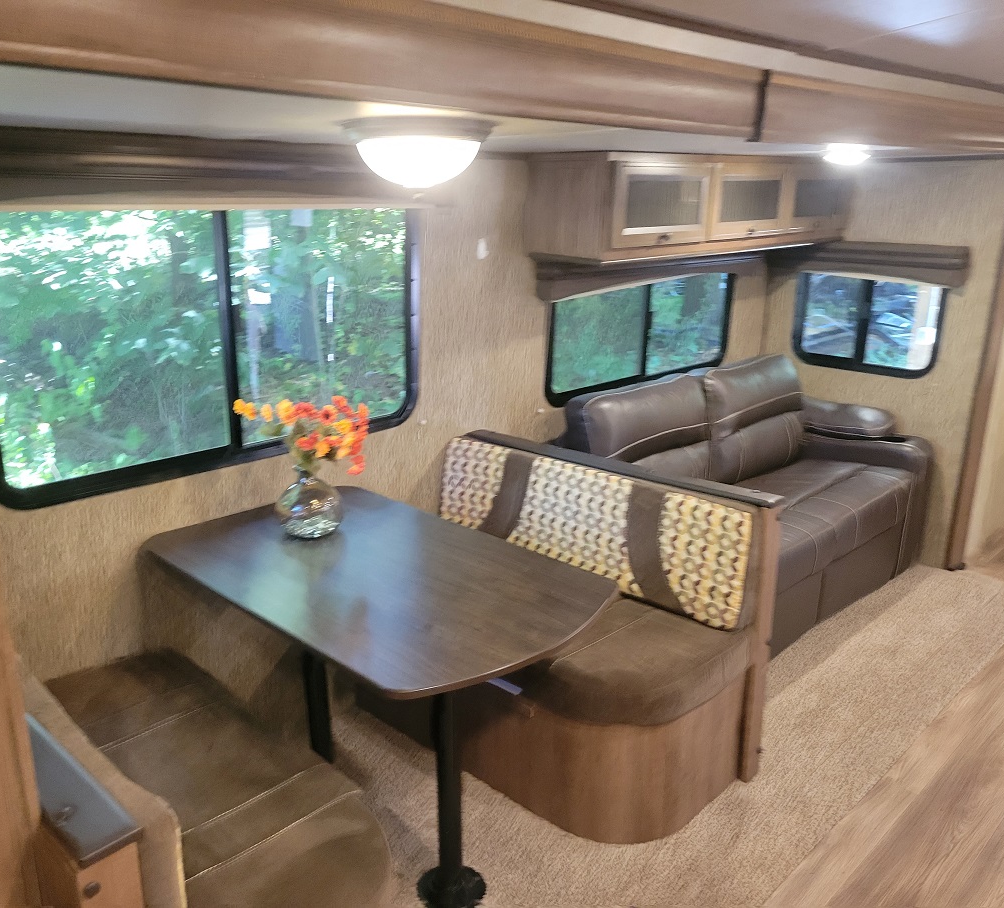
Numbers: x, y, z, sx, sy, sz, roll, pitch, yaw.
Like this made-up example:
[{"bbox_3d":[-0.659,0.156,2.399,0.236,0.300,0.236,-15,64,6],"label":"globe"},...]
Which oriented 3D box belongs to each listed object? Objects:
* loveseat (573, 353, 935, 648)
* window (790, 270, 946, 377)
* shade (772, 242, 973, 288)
[{"bbox_3d":[0.901,0.168,3.501,0.890,0.890,1.770,15,22,41],"label":"loveseat"},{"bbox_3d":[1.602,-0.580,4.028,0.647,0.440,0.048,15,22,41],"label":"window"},{"bbox_3d":[1.584,-0.826,3.929,0.821,0.172,0.090,15,22,41],"label":"shade"}]

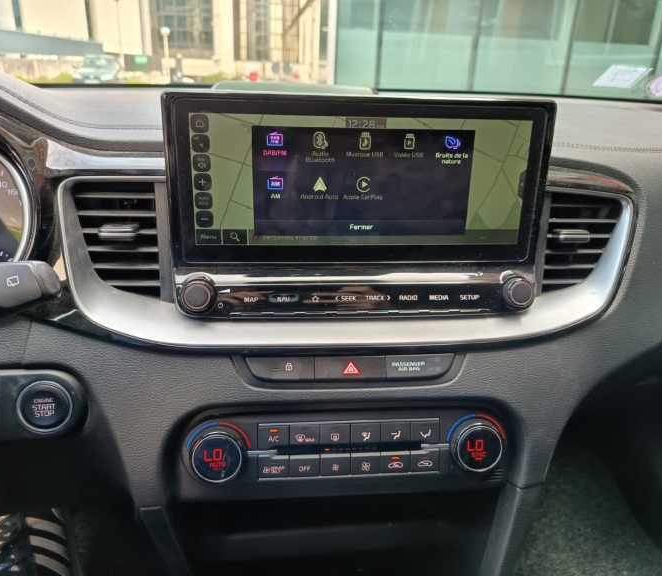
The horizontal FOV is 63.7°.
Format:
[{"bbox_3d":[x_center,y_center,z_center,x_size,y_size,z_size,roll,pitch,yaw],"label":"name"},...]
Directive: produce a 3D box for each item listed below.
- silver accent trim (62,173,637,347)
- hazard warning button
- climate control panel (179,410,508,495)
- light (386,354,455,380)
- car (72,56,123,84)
[{"bbox_3d":[0.017,-0.023,0.408,0.415,0.127,0.055,-1,7,-6],"label":"silver accent trim"},{"bbox_3d":[0.016,0.067,0.444,0.059,0.019,0.014,-1,8,-6],"label":"hazard warning button"},{"bbox_3d":[0.015,0.135,0.445,0.270,0.063,0.030,-1,3,-6],"label":"climate control panel"},{"bbox_3d":[0.075,0.067,0.450,0.057,0.019,0.012,-1,8,-6],"label":"light"},{"bbox_3d":[-10.810,-9.863,24.600,1.730,1.500,4.050,-4,22,-14],"label":"car"}]

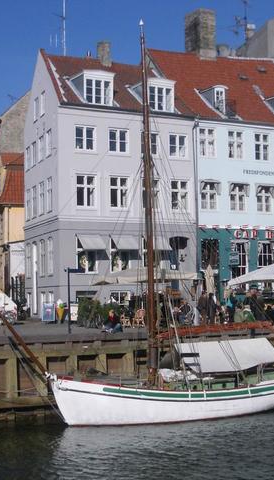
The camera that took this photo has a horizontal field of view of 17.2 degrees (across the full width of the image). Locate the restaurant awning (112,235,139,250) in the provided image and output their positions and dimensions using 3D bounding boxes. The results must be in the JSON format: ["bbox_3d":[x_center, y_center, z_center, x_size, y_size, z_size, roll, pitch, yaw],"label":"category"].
[{"bbox_3d":[-0.722,0.160,57.231,1.620,0.950,0.920,1,-4,-31],"label":"restaurant awning"}]

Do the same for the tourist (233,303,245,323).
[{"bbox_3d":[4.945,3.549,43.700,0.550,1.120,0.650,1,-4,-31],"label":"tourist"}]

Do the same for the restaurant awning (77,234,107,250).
[{"bbox_3d":[-2.758,0.166,56.007,1.620,0.950,0.920,1,-4,-31],"label":"restaurant awning"}]

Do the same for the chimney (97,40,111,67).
[{"bbox_3d":[-2.239,-12.889,63.331,0.620,1.740,0.880,1,-4,-31],"label":"chimney"}]

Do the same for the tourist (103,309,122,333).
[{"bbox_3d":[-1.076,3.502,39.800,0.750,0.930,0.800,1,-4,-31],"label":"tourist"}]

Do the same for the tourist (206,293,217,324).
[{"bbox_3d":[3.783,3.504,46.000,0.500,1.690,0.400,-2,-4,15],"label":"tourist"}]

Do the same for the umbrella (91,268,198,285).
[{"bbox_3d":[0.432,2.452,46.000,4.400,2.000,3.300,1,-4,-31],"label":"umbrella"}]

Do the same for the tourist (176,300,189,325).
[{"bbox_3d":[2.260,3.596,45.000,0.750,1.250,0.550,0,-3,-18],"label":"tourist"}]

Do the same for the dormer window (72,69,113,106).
[{"bbox_3d":[-2.954,-9.623,58.960,2.100,2.080,2.200,1,-4,-31],"label":"dormer window"}]

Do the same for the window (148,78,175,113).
[{"bbox_3d":[1.181,-9.682,61.390,2.100,2.080,2.100,1,-4,-31],"label":"window"}]

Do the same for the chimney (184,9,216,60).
[{"bbox_3d":[4.740,-14.786,66.830,1.400,3.800,2.000,1,-4,-31],"label":"chimney"}]

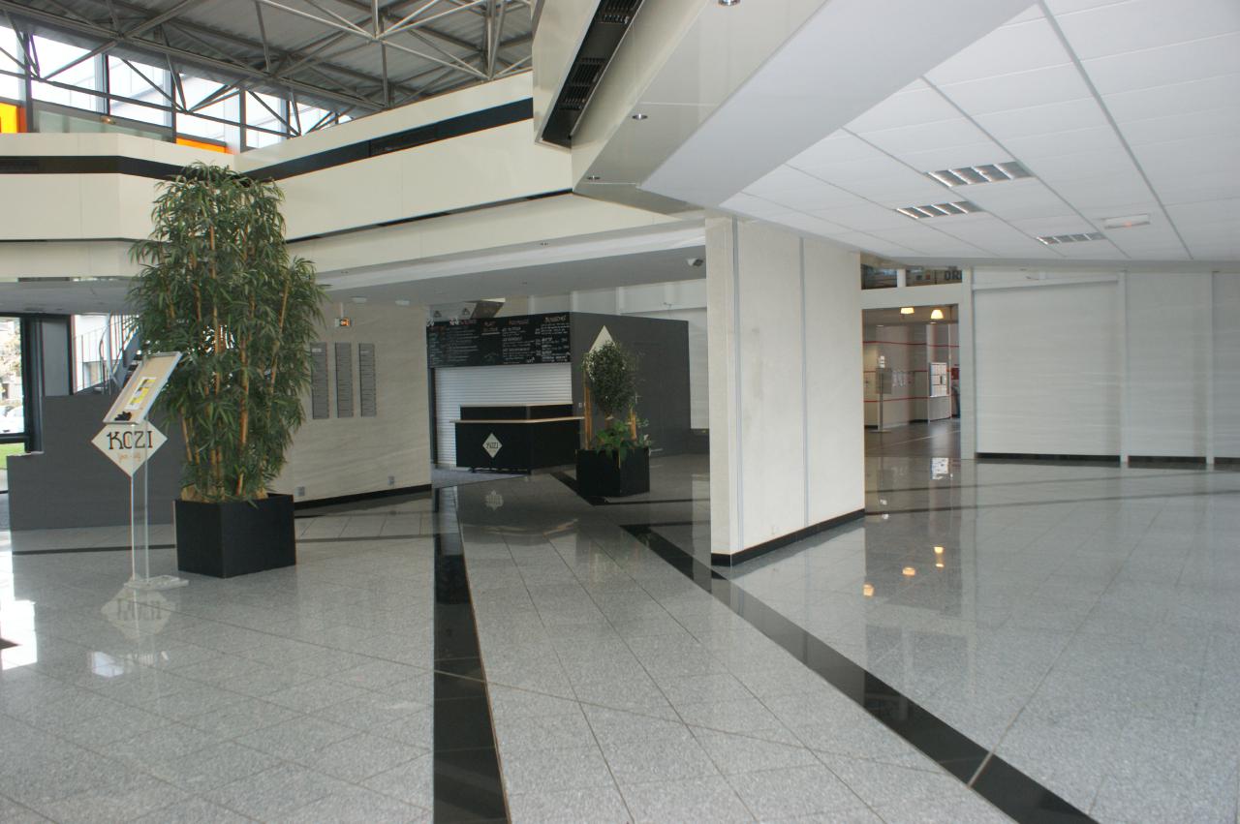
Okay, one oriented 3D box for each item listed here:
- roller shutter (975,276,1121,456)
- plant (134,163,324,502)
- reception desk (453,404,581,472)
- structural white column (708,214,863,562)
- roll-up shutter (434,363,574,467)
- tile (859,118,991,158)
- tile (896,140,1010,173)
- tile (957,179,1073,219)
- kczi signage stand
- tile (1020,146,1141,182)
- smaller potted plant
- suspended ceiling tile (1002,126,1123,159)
[{"bbox_3d":[6.811,-0.676,14.909,2.131,2.692,0.080,0,2,34],"label":"roller shutter"},{"bbox_3d":[-3.200,-0.599,7.621,1.300,2.847,1.300,0,2,34],"label":"plant"},{"bbox_3d":[-1.823,0.445,16.077,1.676,1.100,1.300,0,2,34],"label":"reception desk"},{"bbox_3d":[1.630,-0.225,8.574,0.182,2.770,2.992,0,2,34],"label":"structural white column"},{"bbox_3d":[-2.125,0.079,16.685,3.200,1.805,0.080,0,2,34],"label":"roll-up shutter"},{"bbox_3d":[1.702,-1.533,5.173,0.601,0.025,0.590,0,2,34],"label":"tile"},{"bbox_3d":[2.038,-1.556,5.664,0.601,0.025,0.600,0,2,34],"label":"tile"},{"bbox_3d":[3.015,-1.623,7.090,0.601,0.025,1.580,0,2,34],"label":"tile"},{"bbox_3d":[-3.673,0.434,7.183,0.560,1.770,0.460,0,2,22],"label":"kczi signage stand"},{"bbox_3d":[2.886,-1.580,5.834,0.606,0.025,0.600,0,2,34],"label":"tile"},{"bbox_3d":[-0.099,0.069,12.246,0.700,2.023,0.700,0,2,34],"label":"smaller potted plant"},{"bbox_3d":[2.547,-1.557,5.339,0.606,0.025,0.600,0,2,34],"label":"suspended ceiling tile"}]

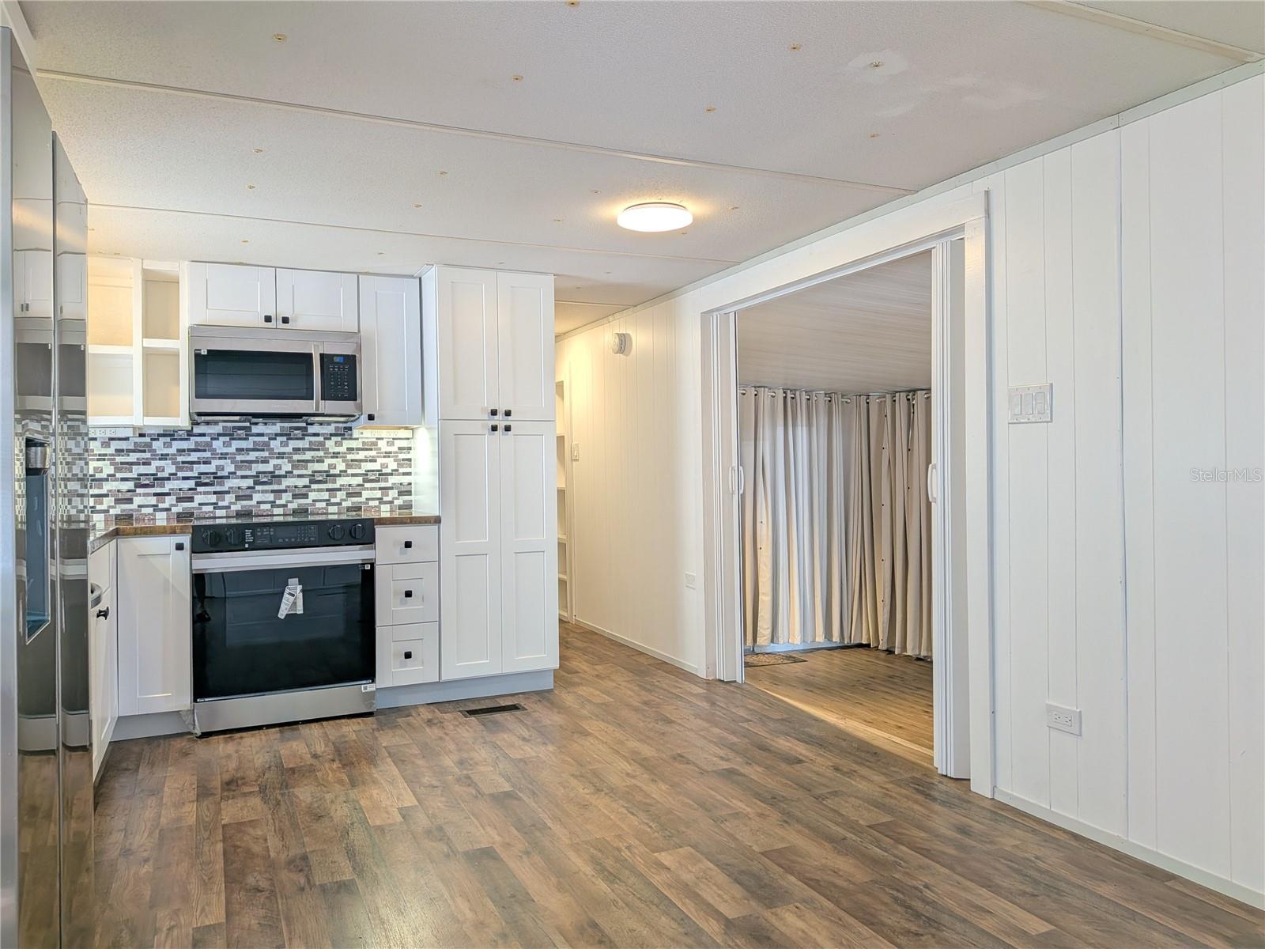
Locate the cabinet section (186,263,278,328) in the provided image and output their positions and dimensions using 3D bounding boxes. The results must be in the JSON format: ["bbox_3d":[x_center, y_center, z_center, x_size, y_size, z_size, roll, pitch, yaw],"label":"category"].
[{"bbox_3d":[-1.950,-0.844,4.283,0.383,0.291,0.315,-1,1,-24],"label":"cabinet section"}]

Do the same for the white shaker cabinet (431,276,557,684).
[{"bbox_3d":[-0.781,0.029,4.610,0.598,2.056,0.648,-1,0,-24],"label":"white shaker cabinet"}]

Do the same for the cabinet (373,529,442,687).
[{"bbox_3d":[-1.184,0.636,4.429,0.303,0.795,0.638,-1,0,-24],"label":"cabinet"}]

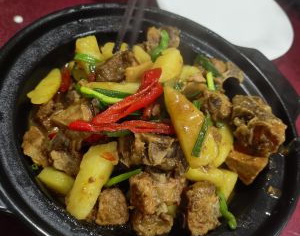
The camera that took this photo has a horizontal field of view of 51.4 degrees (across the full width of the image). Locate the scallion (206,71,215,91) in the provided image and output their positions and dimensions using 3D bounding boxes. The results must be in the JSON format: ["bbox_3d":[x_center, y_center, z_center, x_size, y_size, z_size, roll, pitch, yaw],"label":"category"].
[{"bbox_3d":[0.066,-0.041,0.338,0.006,0.006,0.023,3,62,-15],"label":"scallion"}]

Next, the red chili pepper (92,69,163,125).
[{"bbox_3d":[-0.017,-0.018,0.277,0.016,0.012,0.080,44,57,16],"label":"red chili pepper"}]

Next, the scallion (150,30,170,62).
[{"bbox_3d":[0.011,-0.079,0.344,0.010,0.008,0.037,22,72,0],"label":"scallion"}]

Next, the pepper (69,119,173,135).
[{"bbox_3d":[-0.022,0.008,0.259,0.088,0.009,0.009,3,54,-15],"label":"pepper"}]

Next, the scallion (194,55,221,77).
[{"bbox_3d":[0.067,-0.060,0.364,0.009,0.007,0.036,-33,66,-33],"label":"scallion"}]

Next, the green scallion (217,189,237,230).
[{"bbox_3d":[0.065,0.078,0.265,0.007,0.006,0.034,-11,72,-23],"label":"green scallion"}]

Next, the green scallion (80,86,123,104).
[{"bbox_3d":[-0.043,-0.020,0.279,0.041,0.006,0.008,16,52,4],"label":"green scallion"}]

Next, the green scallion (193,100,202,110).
[{"bbox_3d":[0.047,-0.012,0.311,0.007,0.006,0.012,-16,61,-26],"label":"green scallion"}]

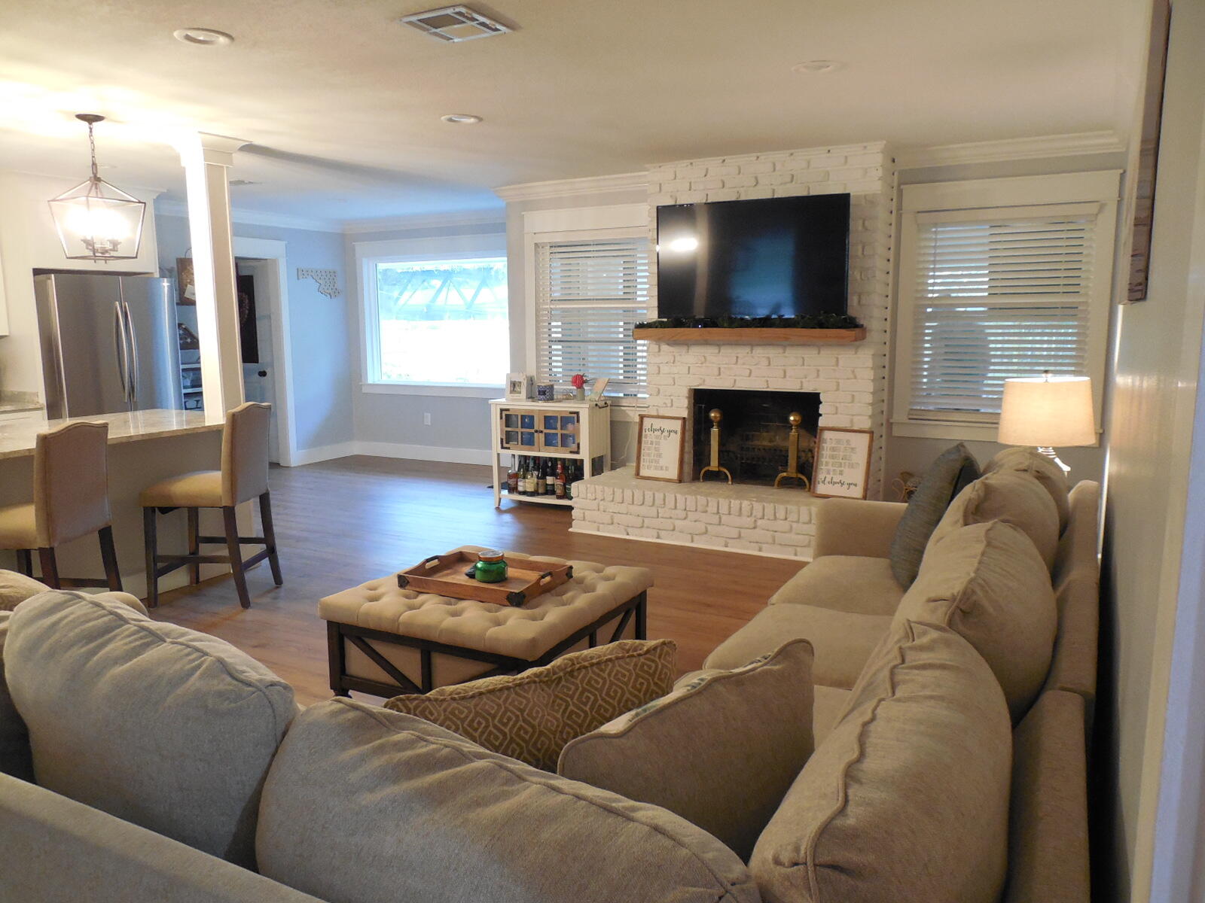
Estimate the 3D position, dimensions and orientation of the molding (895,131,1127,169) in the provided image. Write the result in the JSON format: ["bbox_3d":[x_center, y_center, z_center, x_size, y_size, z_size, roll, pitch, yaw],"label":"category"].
[{"bbox_3d":[2.312,-1.724,5.011,1.230,0.102,0.120,4,10,28],"label":"molding"}]

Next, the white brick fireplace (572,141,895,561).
[{"bbox_3d":[0.783,-0.637,5.696,1.980,2.440,0.720,4,10,28],"label":"white brick fireplace"}]

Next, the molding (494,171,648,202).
[{"bbox_3d":[-0.208,-1.917,6.338,1.440,0.102,0.120,4,10,28],"label":"molding"}]

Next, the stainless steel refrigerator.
[{"bbox_3d":[-3.792,-0.411,6.589,0.760,1.770,0.910,4,10,29],"label":"stainless steel refrigerator"}]

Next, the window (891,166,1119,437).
[{"bbox_3d":[2.356,-0.823,5.175,1.170,1.540,0.100,4,10,29],"label":"window"}]

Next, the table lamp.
[{"bbox_3d":[1.996,-0.041,3.935,0.380,0.640,0.380,4,10,28],"label":"table lamp"}]

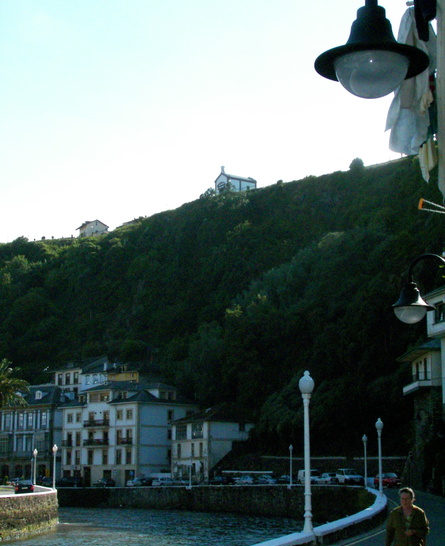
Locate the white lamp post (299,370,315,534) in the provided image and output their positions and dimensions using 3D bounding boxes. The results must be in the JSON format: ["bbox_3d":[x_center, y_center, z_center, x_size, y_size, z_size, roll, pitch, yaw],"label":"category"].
[{"bbox_3d":[2.111,4.448,26.623,0.380,4.000,0.380,0,-11,0],"label":"white lamp post"}]

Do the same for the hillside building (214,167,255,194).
[{"bbox_3d":[3.862,-27.480,315.946,10.000,7.800,6.800,7,-12,-33],"label":"hillside building"}]

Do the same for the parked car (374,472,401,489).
[{"bbox_3d":[16.063,20.238,103.543,1.650,1.430,3.850,2,-11,-11],"label":"parked car"}]

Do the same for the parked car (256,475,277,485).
[{"bbox_3d":[5.385,25.194,128.568,1.700,1.450,4.100,5,-11,-24],"label":"parked car"}]

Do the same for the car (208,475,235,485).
[{"bbox_3d":[-0.193,26.838,136.401,1.700,1.450,4.100,-7,-12,33],"label":"car"}]

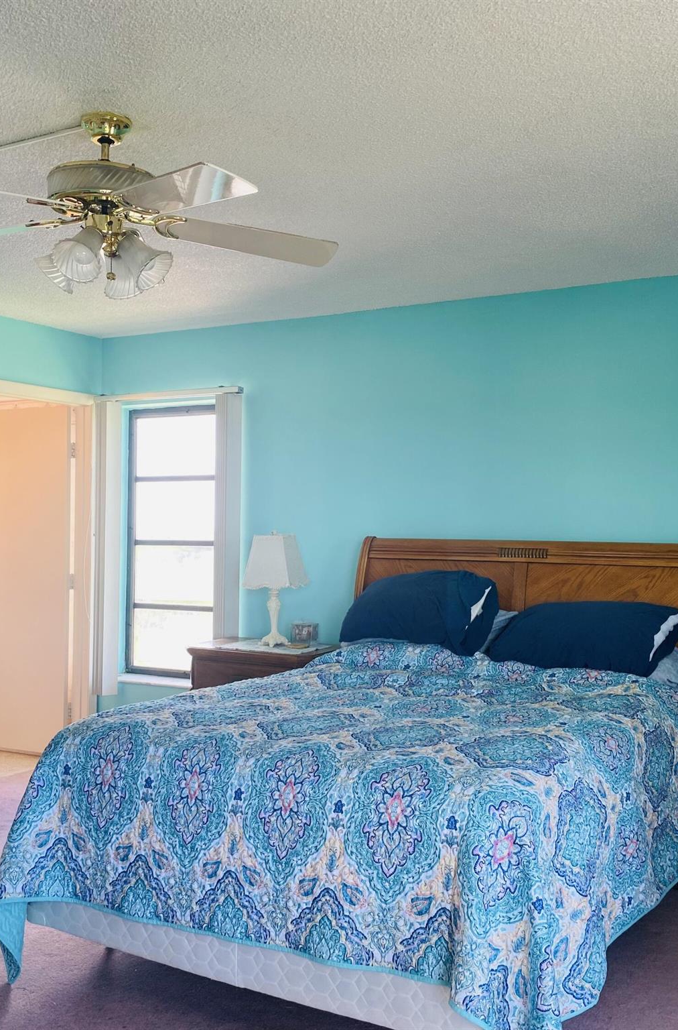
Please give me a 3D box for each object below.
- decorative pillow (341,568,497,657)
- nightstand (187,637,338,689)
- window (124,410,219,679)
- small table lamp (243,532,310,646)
[{"bbox_3d":[0.343,0.413,4.476,0.660,0.180,0.430,0,35,30],"label":"decorative pillow"},{"bbox_3d":[-0.312,1.023,5.008,0.735,0.742,0.500,0,-1,30],"label":"nightstand"},{"bbox_3d":[-0.954,0.147,5.903,0.655,1.512,0.080,0,-1,30],"label":"window"},{"bbox_3d":[-0.312,0.373,5.121,0.254,0.560,0.254,0,-1,19],"label":"small table lamp"}]

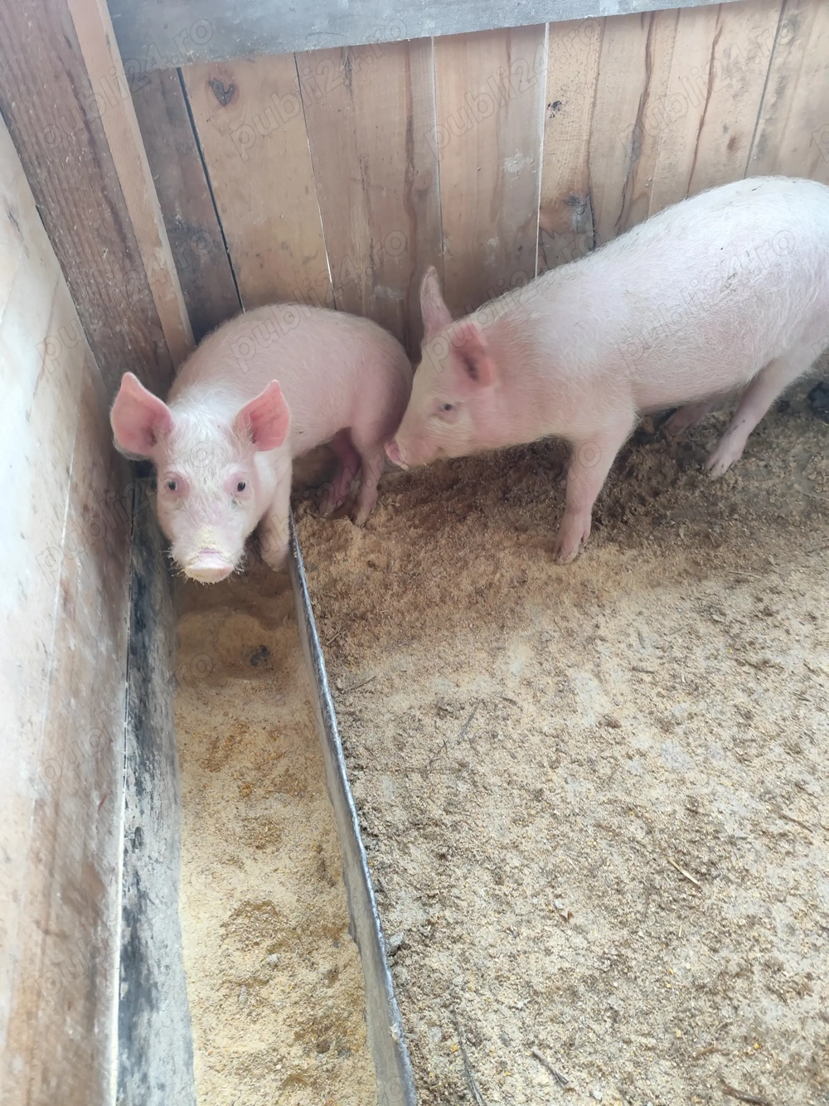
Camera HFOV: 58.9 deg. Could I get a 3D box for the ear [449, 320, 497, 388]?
[{"bbox_3d":[0.080,-0.265,0.980,0.058,0.090,0.050,-7,25,13],"label":"ear"}]

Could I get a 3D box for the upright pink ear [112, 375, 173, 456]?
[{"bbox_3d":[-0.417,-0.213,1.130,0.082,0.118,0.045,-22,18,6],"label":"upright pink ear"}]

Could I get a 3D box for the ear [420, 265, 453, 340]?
[{"bbox_3d":[0.033,-0.353,1.040,0.036,0.100,0.065,3,36,21],"label":"ear"}]

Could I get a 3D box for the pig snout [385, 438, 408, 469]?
[{"bbox_3d":[-0.029,-0.167,1.240,0.022,0.047,0.050,-36,52,-16],"label":"pig snout"}]

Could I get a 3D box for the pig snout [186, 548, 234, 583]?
[{"bbox_3d":[-0.286,0.018,1.030,0.066,0.047,0.030,-2,65,-14],"label":"pig snout"}]

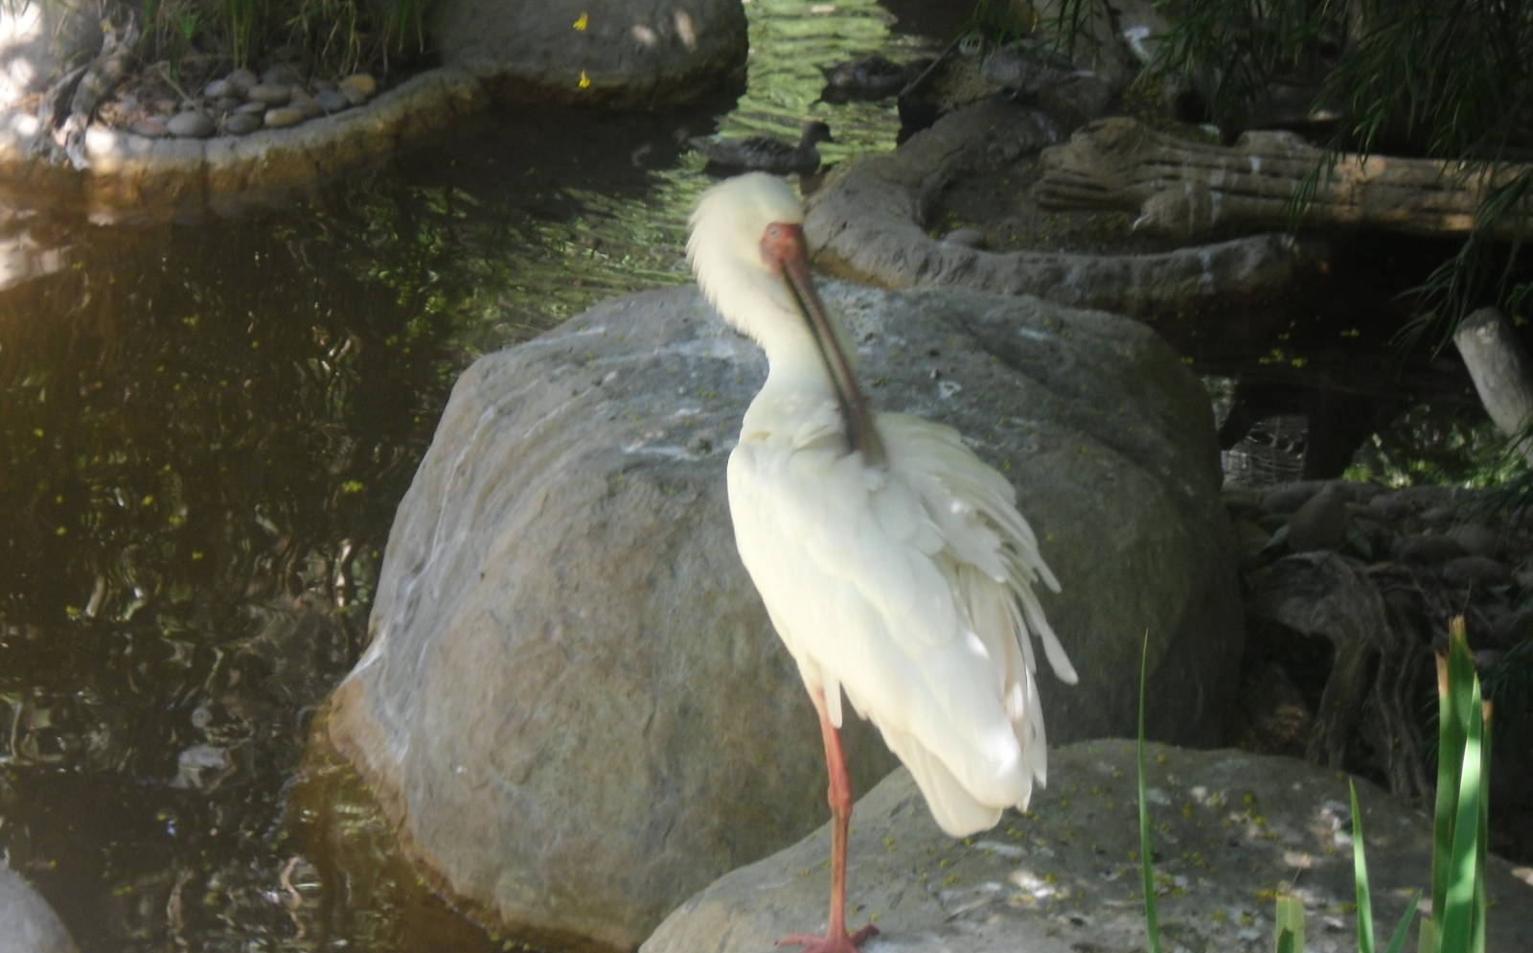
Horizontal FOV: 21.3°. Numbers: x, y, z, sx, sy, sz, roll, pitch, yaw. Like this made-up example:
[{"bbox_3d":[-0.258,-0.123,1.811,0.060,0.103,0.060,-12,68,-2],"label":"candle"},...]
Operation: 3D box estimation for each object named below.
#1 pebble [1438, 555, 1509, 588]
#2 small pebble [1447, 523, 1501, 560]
[{"bbox_3d":[1.016,0.136,5.850,0.102,0.042,0.086,0,14,0],"label":"pebble"},{"bbox_3d":[1.040,0.099,6.000,0.092,0.057,0.078,0,14,0],"label":"small pebble"}]

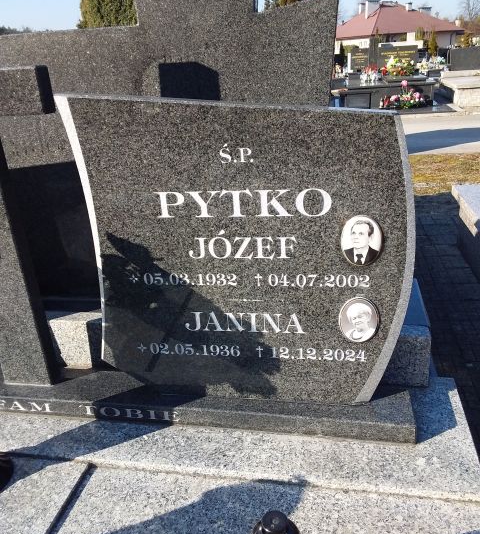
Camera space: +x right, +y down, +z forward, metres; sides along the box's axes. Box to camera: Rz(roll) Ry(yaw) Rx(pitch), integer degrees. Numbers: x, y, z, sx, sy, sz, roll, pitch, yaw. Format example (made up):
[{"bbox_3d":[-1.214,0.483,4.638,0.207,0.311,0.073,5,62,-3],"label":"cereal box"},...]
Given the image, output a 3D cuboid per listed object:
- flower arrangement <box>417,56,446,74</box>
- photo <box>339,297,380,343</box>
[{"bbox_3d":[4.543,-4.796,12.280,0.640,0.380,0.360,0,23,12],"label":"flower arrangement"},{"bbox_3d":[0.266,0.119,1.151,0.087,0.110,0.012,0,18,12],"label":"photo"}]

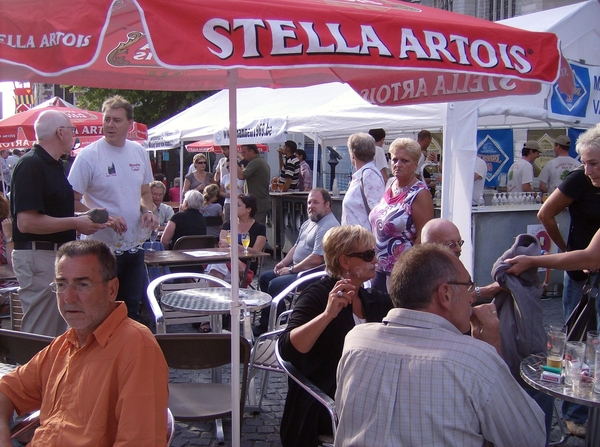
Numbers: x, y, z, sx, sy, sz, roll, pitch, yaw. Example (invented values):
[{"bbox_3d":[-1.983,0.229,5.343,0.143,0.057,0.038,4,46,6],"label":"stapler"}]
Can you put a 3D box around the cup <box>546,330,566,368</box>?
[{"bbox_3d":[0.951,0.466,2.314,0.071,0.126,0.071,0,5,0],"label":"cup"}]

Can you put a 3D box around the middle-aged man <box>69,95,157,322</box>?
[{"bbox_3d":[-1.061,0.241,3.540,0.530,1.870,0.380,-2,6,-23],"label":"middle-aged man"}]

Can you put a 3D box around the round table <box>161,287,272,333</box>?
[{"bbox_3d":[-0.459,0.775,3.511,0.608,0.712,0.608,0,5,0],"label":"round table"}]

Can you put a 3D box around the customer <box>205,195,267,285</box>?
[{"bbox_3d":[-0.551,0.344,5.403,0.500,1.230,0.800,3,6,30],"label":"customer"}]

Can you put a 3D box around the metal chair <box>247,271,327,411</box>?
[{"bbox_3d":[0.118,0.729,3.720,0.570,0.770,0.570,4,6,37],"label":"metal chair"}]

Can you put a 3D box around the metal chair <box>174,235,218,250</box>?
[{"bbox_3d":[-1.090,0.495,6.429,0.460,0.800,0.480,-1,6,-11],"label":"metal chair"}]

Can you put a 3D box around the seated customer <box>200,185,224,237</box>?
[{"bbox_3d":[-1.097,0.144,7.801,0.460,1.230,0.780,1,6,9],"label":"seated customer"}]

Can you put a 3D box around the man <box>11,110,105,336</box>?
[{"bbox_3d":[-1.342,0.290,3.445,0.480,1.790,0.480,-1,6,-11],"label":"man"}]

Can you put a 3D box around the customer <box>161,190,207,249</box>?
[{"bbox_3d":[-1.191,0.275,6.200,0.500,1.220,0.750,-3,6,-30],"label":"customer"}]

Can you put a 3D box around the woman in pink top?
[{"bbox_3d":[0.636,0.306,3.898,0.470,1.670,0.330,4,7,37],"label":"woman in pink top"}]

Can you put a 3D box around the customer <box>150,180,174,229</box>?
[{"bbox_3d":[-1.511,0.204,6.696,0.500,1.270,0.750,-1,5,-9],"label":"customer"}]

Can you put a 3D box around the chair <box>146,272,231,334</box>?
[{"bbox_3d":[-0.622,0.730,3.741,0.580,0.760,0.570,-3,6,-28],"label":"chair"}]

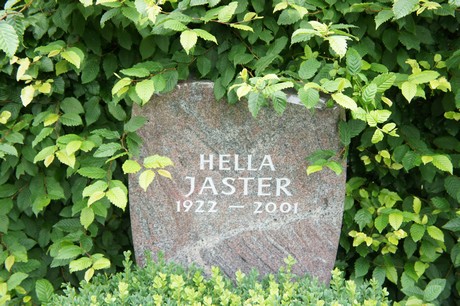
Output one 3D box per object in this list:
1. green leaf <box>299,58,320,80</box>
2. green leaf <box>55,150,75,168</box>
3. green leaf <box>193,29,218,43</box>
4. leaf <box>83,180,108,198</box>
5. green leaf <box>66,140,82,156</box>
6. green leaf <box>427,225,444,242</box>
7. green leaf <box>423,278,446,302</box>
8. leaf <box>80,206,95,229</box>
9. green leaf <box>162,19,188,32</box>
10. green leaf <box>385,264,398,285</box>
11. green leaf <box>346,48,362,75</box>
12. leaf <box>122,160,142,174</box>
[{"bbox_3d":[0.204,-0.209,1.830,0.045,0.062,0.014,35,-12,14],"label":"green leaf"},{"bbox_3d":[-0.382,0.015,1.700,0.040,0.018,0.060,-40,74,-20],"label":"green leaf"},{"bbox_3d":[-0.061,-0.290,1.810,0.074,0.018,0.037,28,35,6],"label":"green leaf"},{"bbox_3d":[-0.346,0.098,1.870,0.073,0.016,0.038,-32,50,-9],"label":"leaf"},{"bbox_3d":[-0.360,-0.010,1.690,0.049,0.016,0.029,-39,74,-20],"label":"green leaf"},{"bbox_3d":[0.564,0.221,1.997,0.047,0.047,0.028,0,14,0],"label":"green leaf"},{"bbox_3d":[0.573,0.385,2.038,0.064,0.064,0.028,0,14,0],"label":"green leaf"},{"bbox_3d":[-0.369,0.168,1.880,0.035,0.057,0.014,5,-17,9],"label":"leaf"},{"bbox_3d":[-0.142,-0.333,1.900,0.070,0.016,0.042,17,31,-17],"label":"green leaf"},{"bbox_3d":[0.462,0.347,2.080,0.038,0.065,0.015,-34,-12,11],"label":"green leaf"},{"bbox_3d":[0.274,-0.201,1.600,0.035,0.059,0.015,-3,-15,4],"label":"green leaf"},{"bbox_3d":[-0.221,0.033,1.650,0.044,0.034,0.016,3,-20,1],"label":"leaf"}]

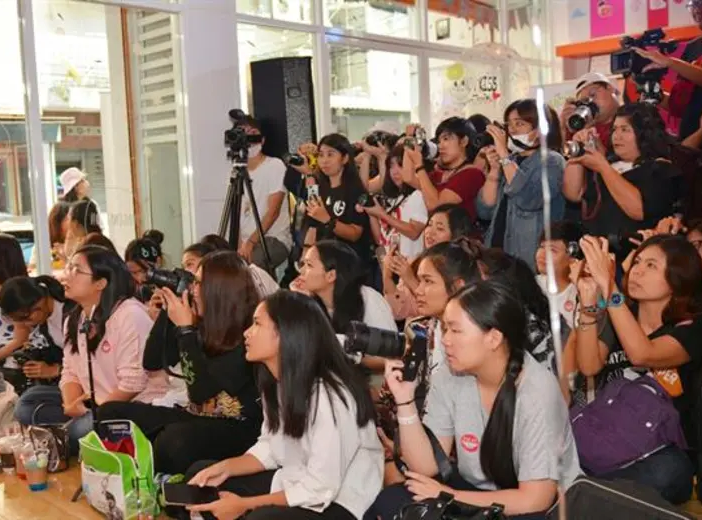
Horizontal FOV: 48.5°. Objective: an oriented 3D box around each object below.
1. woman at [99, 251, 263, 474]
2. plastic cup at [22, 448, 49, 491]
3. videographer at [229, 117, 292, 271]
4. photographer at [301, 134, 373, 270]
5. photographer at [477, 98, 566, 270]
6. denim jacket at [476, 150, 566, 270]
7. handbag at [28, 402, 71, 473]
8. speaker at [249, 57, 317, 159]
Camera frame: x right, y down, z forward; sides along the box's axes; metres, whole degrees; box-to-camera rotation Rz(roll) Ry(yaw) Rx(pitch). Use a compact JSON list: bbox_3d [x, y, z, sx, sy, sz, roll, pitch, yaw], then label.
[{"bbox_3d":[-0.726,0.412,3.320,0.720,0.860,0.560,-4,5,-14],"label":"woman"},{"bbox_3d":[-1.220,0.825,3.020,0.092,0.140,0.092,-3,4,0],"label":"plastic cup"},{"bbox_3d":[-0.499,-0.032,4.550,0.450,1.540,0.460,1,6,37],"label":"videographer"},{"bbox_3d":[-0.065,0.010,4.400,0.430,1.430,0.390,0,5,30],"label":"photographer"},{"bbox_3d":[0.843,-0.032,3.880,0.470,1.510,0.440,2,6,45],"label":"photographer"},{"bbox_3d":[0.843,-0.173,3.880,0.460,0.740,0.380,2,6,45],"label":"denim jacket"},{"bbox_3d":[-1.237,0.737,3.200,0.210,0.280,0.130,-1,5,18],"label":"handbag"},{"bbox_3d":[-0.433,-0.976,5.000,0.360,0.650,0.340,-6,5,-33],"label":"speaker"}]

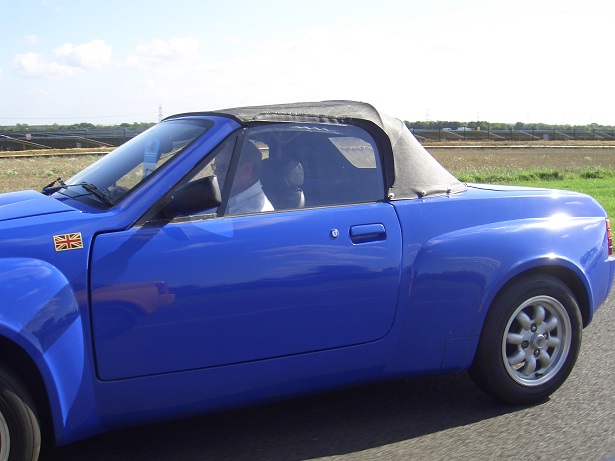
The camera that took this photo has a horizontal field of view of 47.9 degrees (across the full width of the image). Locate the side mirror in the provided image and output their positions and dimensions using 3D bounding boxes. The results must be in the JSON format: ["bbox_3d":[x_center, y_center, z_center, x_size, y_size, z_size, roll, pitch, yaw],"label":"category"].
[{"bbox_3d":[-0.356,-0.111,2.160,0.120,0.110,0.180,-4,9,-25],"label":"side mirror"}]

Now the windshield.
[{"bbox_3d":[-0.722,-0.288,2.698,0.500,0.100,1.130,-42,22,-15],"label":"windshield"}]

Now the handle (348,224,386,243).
[{"bbox_3d":[0.215,0.011,2.479,0.147,0.063,0.035,-4,9,-25],"label":"handle"}]

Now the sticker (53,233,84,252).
[{"bbox_3d":[-0.704,0.035,2.042,0.079,0.047,0.006,-9,2,-25],"label":"sticker"}]

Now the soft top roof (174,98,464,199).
[{"bbox_3d":[-0.015,-0.366,3.023,1.220,0.390,1.180,-4,9,-25],"label":"soft top roof"}]

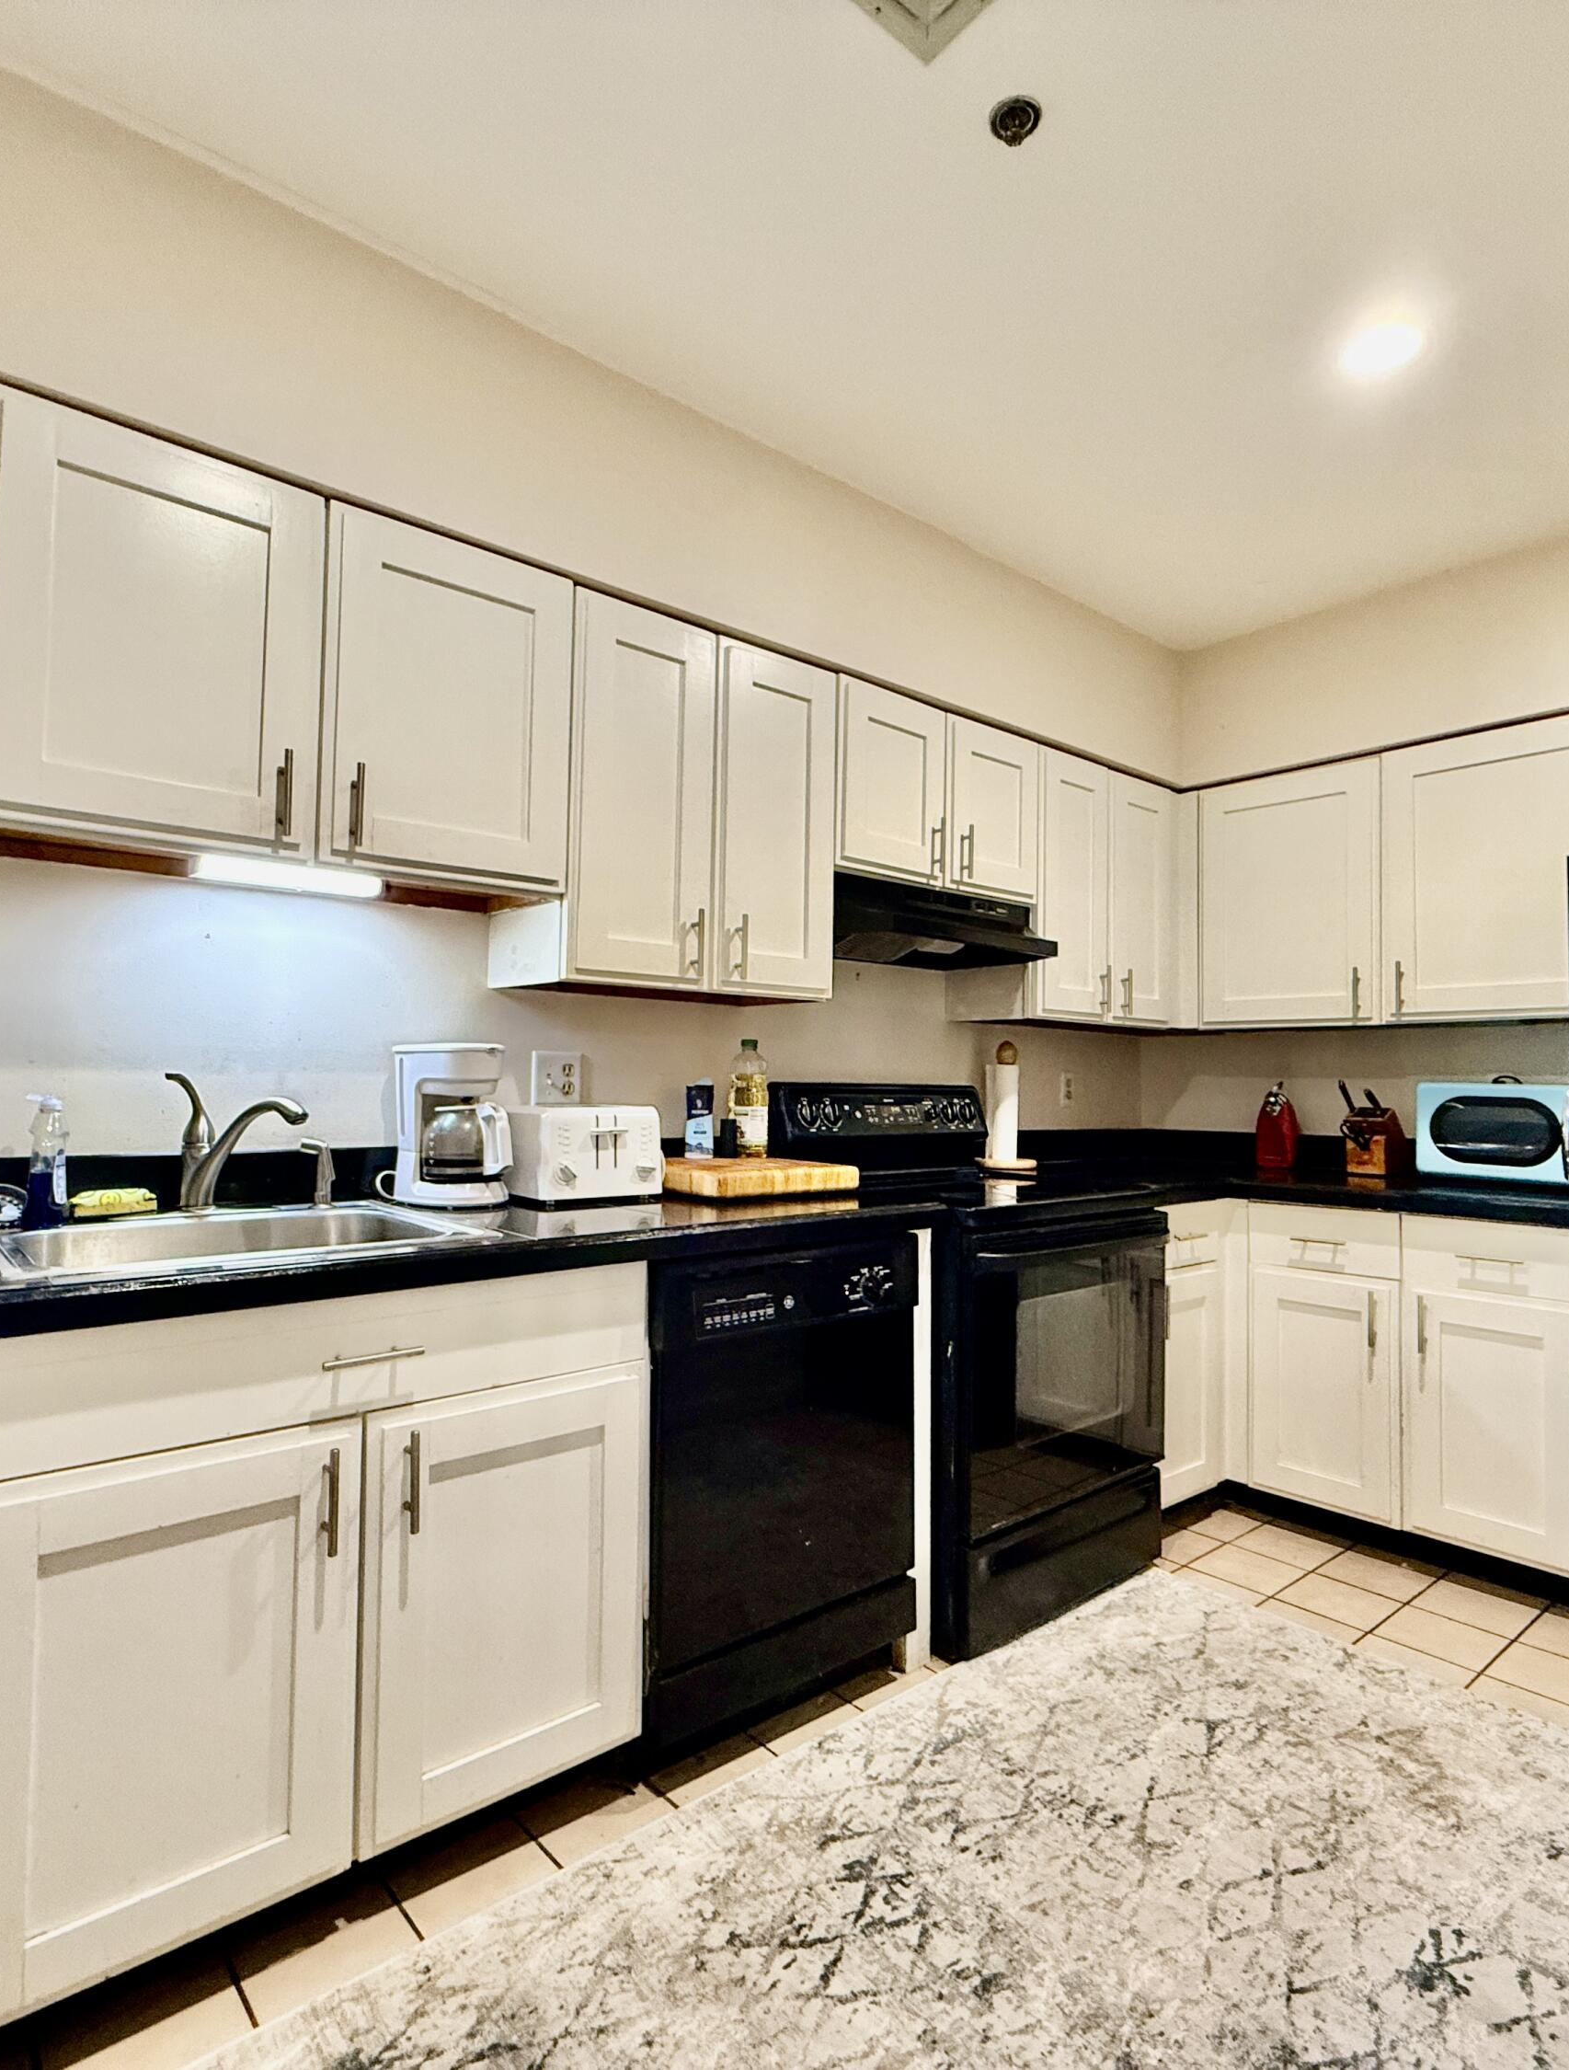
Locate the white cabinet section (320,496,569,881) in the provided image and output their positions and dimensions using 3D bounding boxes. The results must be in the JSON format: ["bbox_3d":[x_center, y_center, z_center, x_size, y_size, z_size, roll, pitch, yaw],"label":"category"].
[{"bbox_3d":[-0.685,-0.569,2.088,0.456,0.602,0.322,3,-3,-41],"label":"white cabinet section"}]

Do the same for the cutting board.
[{"bbox_3d":[-0.065,0.309,2.417,0.371,0.050,0.276,3,-3,-36],"label":"cutting board"}]

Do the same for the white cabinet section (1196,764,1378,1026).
[{"bbox_3d":[1.605,-0.399,3.413,0.316,0.759,0.531,3,-3,-41],"label":"white cabinet section"}]

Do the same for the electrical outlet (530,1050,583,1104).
[{"bbox_3d":[-0.488,0.093,2.411,0.120,0.114,0.010,3,-3,-41],"label":"electrical outlet"}]

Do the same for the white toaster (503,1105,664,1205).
[{"bbox_3d":[-0.420,0.231,2.205,0.284,0.187,0.275,3,-3,-41],"label":"white toaster"}]

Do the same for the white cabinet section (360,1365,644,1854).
[{"bbox_3d":[-0.598,0.836,1.899,0.459,0.600,0.600,3,-3,-41],"label":"white cabinet section"}]

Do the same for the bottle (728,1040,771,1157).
[{"bbox_3d":[-0.086,0.155,2.651,0.097,0.287,0.097,1,-2,0],"label":"bottle"}]

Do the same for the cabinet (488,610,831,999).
[{"bbox_3d":[-0.244,-0.460,2.427,0.681,0.750,0.326,3,-3,-41],"label":"cabinet"}]

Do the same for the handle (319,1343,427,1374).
[{"bbox_3d":[-0.553,0.432,1.496,0.137,0.013,0.036,3,-3,-41],"label":"handle"}]

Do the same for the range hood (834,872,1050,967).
[{"bbox_3d":[0.351,-0.285,2.848,0.758,0.156,0.456,3,-3,-41],"label":"range hood"}]

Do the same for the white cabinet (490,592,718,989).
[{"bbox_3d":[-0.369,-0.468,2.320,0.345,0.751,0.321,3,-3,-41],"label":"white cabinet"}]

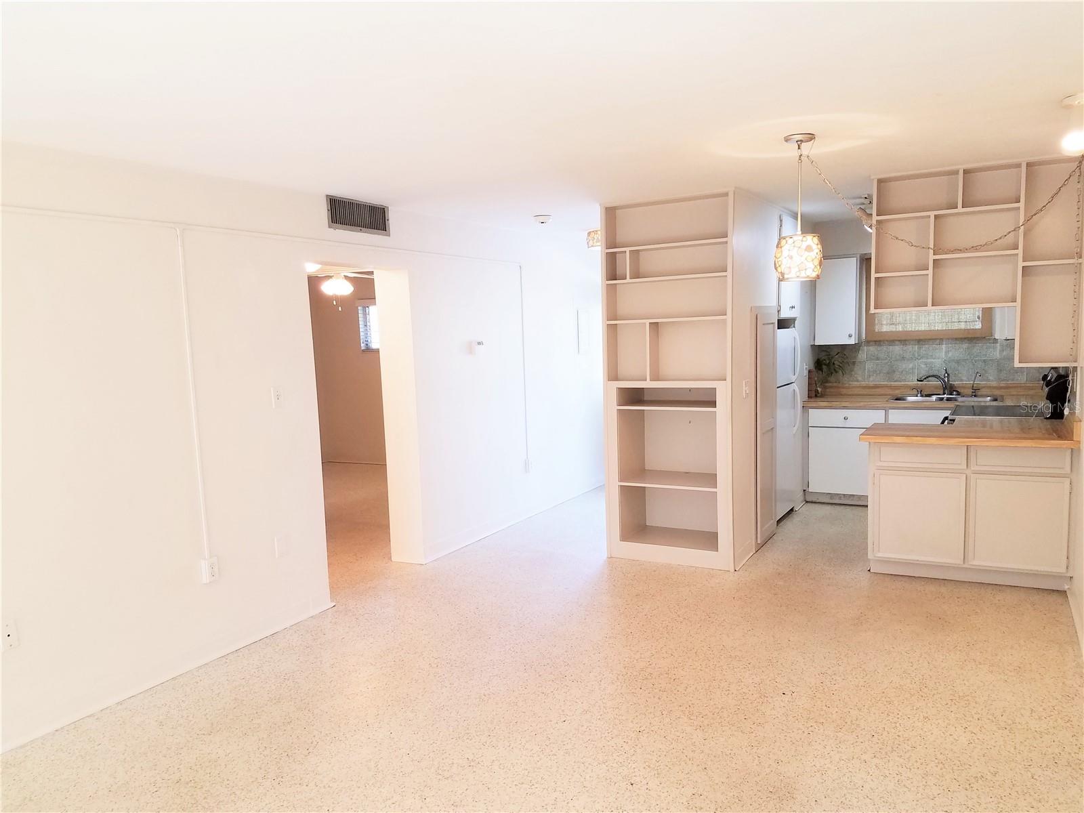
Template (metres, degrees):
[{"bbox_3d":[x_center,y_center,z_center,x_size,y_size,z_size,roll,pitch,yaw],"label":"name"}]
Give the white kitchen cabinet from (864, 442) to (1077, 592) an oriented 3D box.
[{"bbox_3d":[2.676,0.620,5.146,1.080,0.855,0.600,1,6,29],"label":"white kitchen cabinet"}]

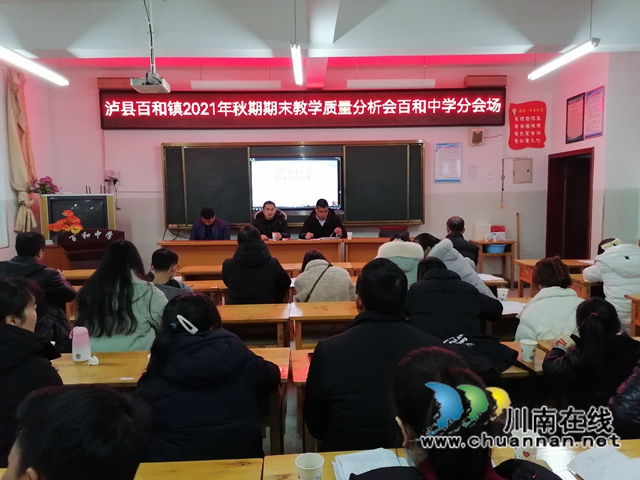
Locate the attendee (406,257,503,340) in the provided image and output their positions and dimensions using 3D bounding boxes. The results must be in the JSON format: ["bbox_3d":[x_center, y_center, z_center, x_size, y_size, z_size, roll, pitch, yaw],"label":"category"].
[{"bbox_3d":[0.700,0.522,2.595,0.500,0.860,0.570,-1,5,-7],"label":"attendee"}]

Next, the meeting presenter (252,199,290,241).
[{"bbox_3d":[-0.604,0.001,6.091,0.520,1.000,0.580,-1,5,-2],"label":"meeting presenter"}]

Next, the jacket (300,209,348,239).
[{"bbox_3d":[0.035,-0.105,6.044,0.600,0.580,0.420,-1,5,-2],"label":"jacket"}]

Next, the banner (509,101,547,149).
[{"bbox_3d":[3.331,-1.838,7.717,0.610,0.770,0.020,-1,5,-1],"label":"banner"}]

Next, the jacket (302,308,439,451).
[{"bbox_3d":[0.178,0.561,1.727,0.490,0.670,0.420,-1,6,-2],"label":"jacket"}]

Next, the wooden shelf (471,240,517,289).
[{"bbox_3d":[2.750,0.406,7.632,0.620,0.760,0.420,-1,5,-1],"label":"wooden shelf"}]

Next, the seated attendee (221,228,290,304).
[{"bbox_3d":[-0.502,0.523,3.891,0.550,1.280,0.720,-1,5,-1],"label":"seated attendee"}]

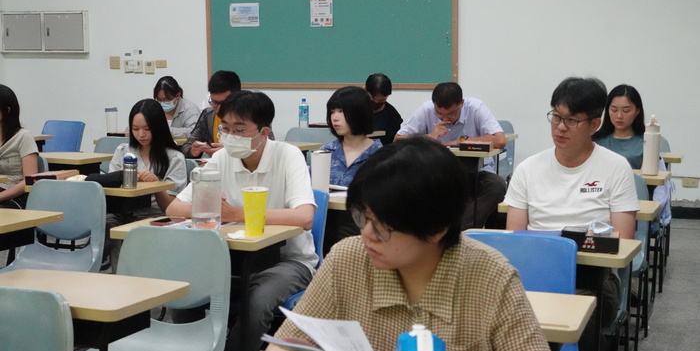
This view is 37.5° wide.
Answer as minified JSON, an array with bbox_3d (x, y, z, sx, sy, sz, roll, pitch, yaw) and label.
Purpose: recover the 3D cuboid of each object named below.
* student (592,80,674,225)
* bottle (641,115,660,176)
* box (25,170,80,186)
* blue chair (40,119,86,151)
[{"bbox_3d":[1.295,0.133,5.060,0.440,1.160,0.680,2,7,19],"label":"student"},{"bbox_3d":[1.412,-0.149,4.812,0.082,0.288,0.082,2,7,22],"label":"bottle"},{"bbox_3d":[-1.427,0.014,4.948,0.165,0.044,0.215,1,7,13],"label":"box"},{"bbox_3d":[-2.348,0.003,7.815,0.460,0.790,0.530,4,9,31],"label":"blue chair"}]

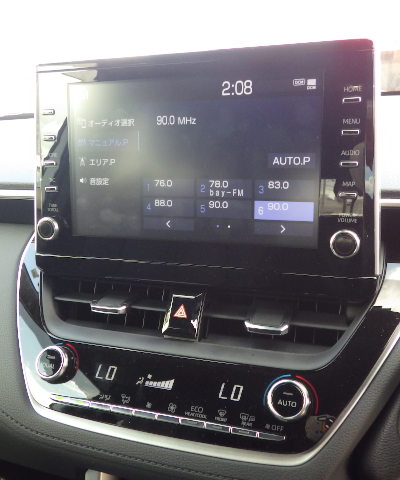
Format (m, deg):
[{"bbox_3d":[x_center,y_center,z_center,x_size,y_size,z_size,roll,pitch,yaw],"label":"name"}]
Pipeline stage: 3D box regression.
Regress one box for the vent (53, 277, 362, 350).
[{"bbox_3d":[-0.004,0.053,0.412,0.249,0.046,0.040,3,3,19],"label":"vent"}]

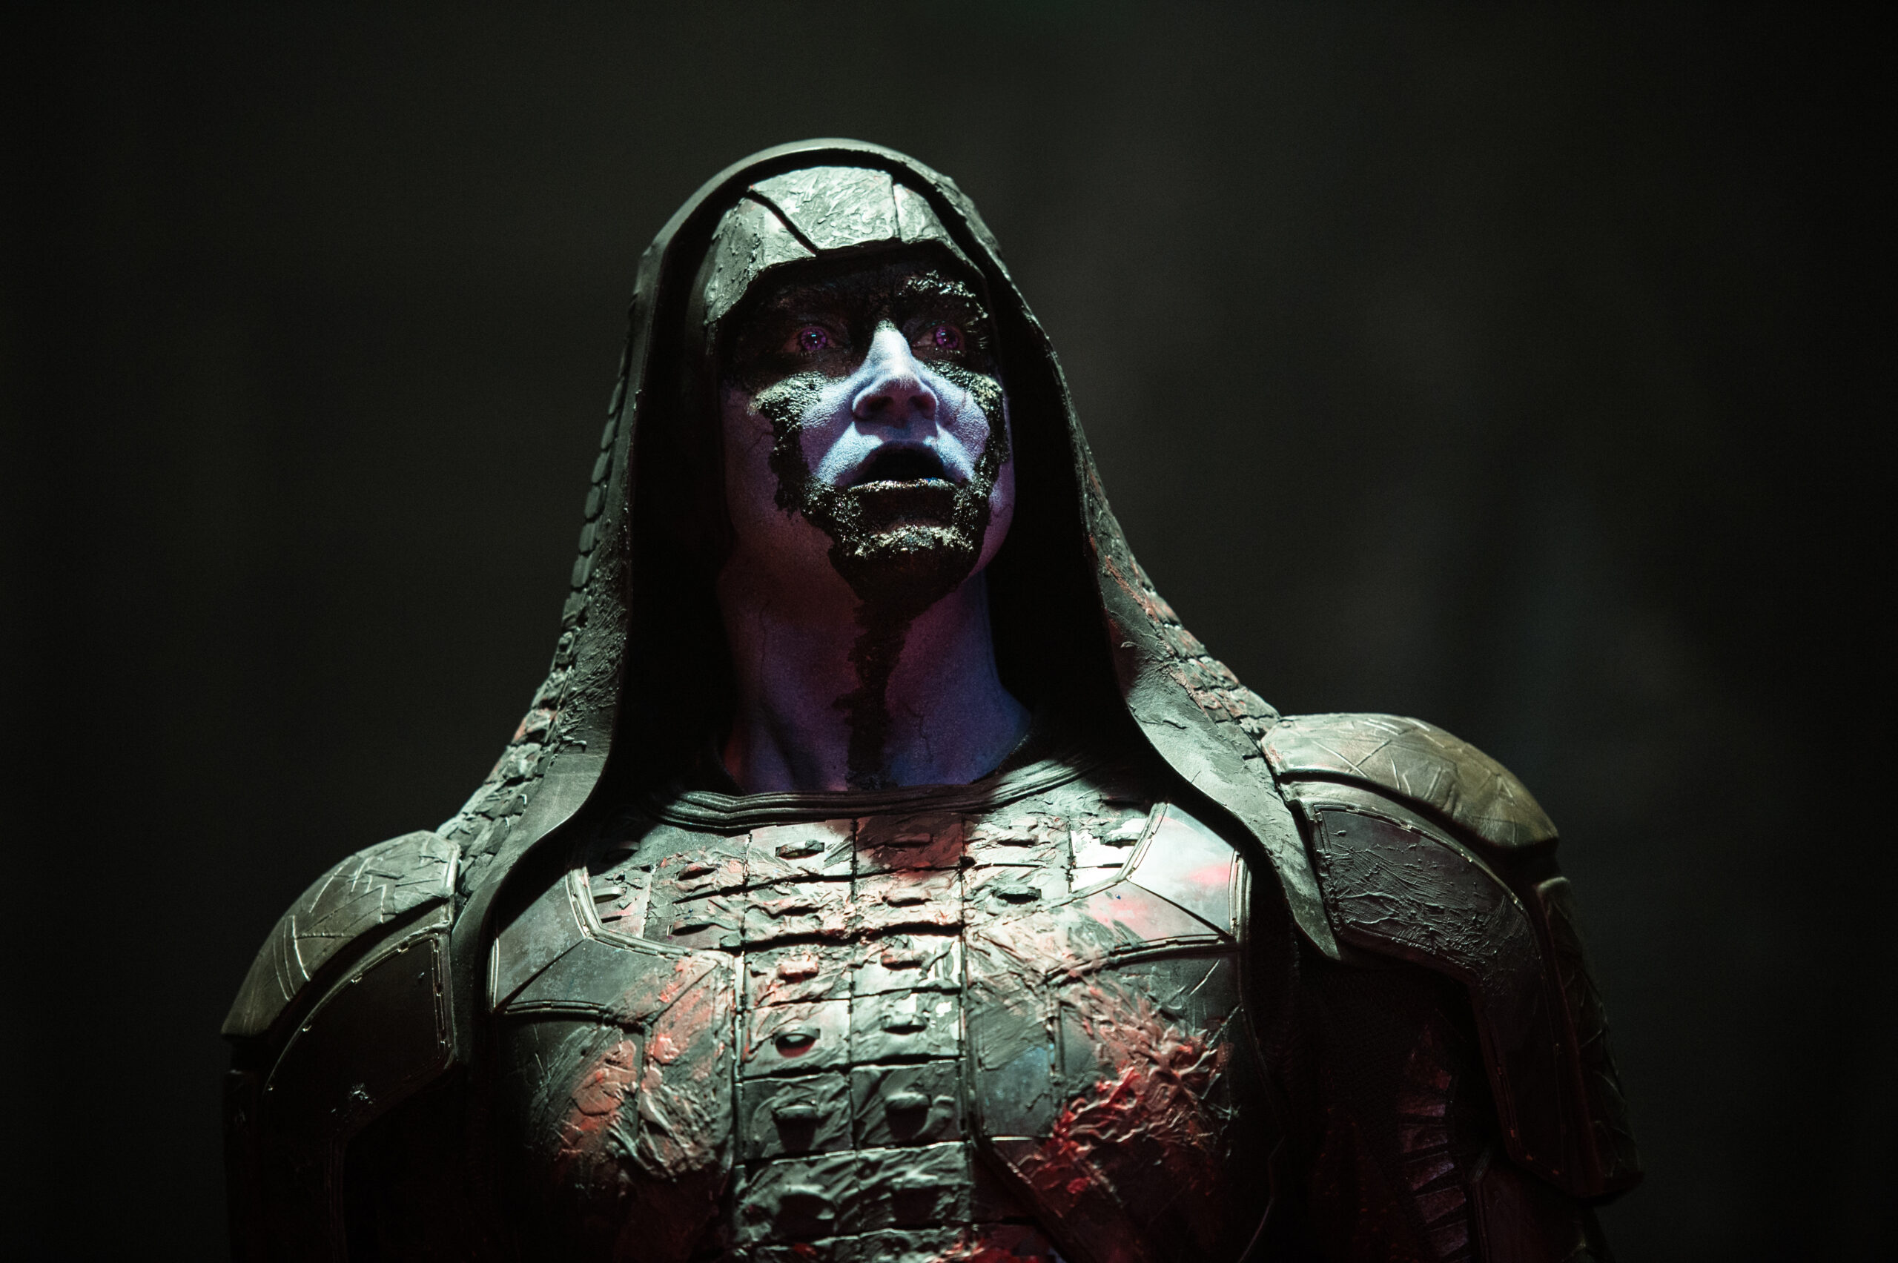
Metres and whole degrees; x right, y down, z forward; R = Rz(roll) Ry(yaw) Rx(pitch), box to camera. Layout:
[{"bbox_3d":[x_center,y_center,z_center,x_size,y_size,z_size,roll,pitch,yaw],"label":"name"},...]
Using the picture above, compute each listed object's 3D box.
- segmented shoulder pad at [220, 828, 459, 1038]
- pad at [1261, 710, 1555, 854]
[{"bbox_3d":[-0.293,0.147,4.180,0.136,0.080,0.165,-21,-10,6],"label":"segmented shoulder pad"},{"bbox_3d":[0.219,0.068,4.110,0.143,0.072,0.165,8,-10,11],"label":"pad"}]

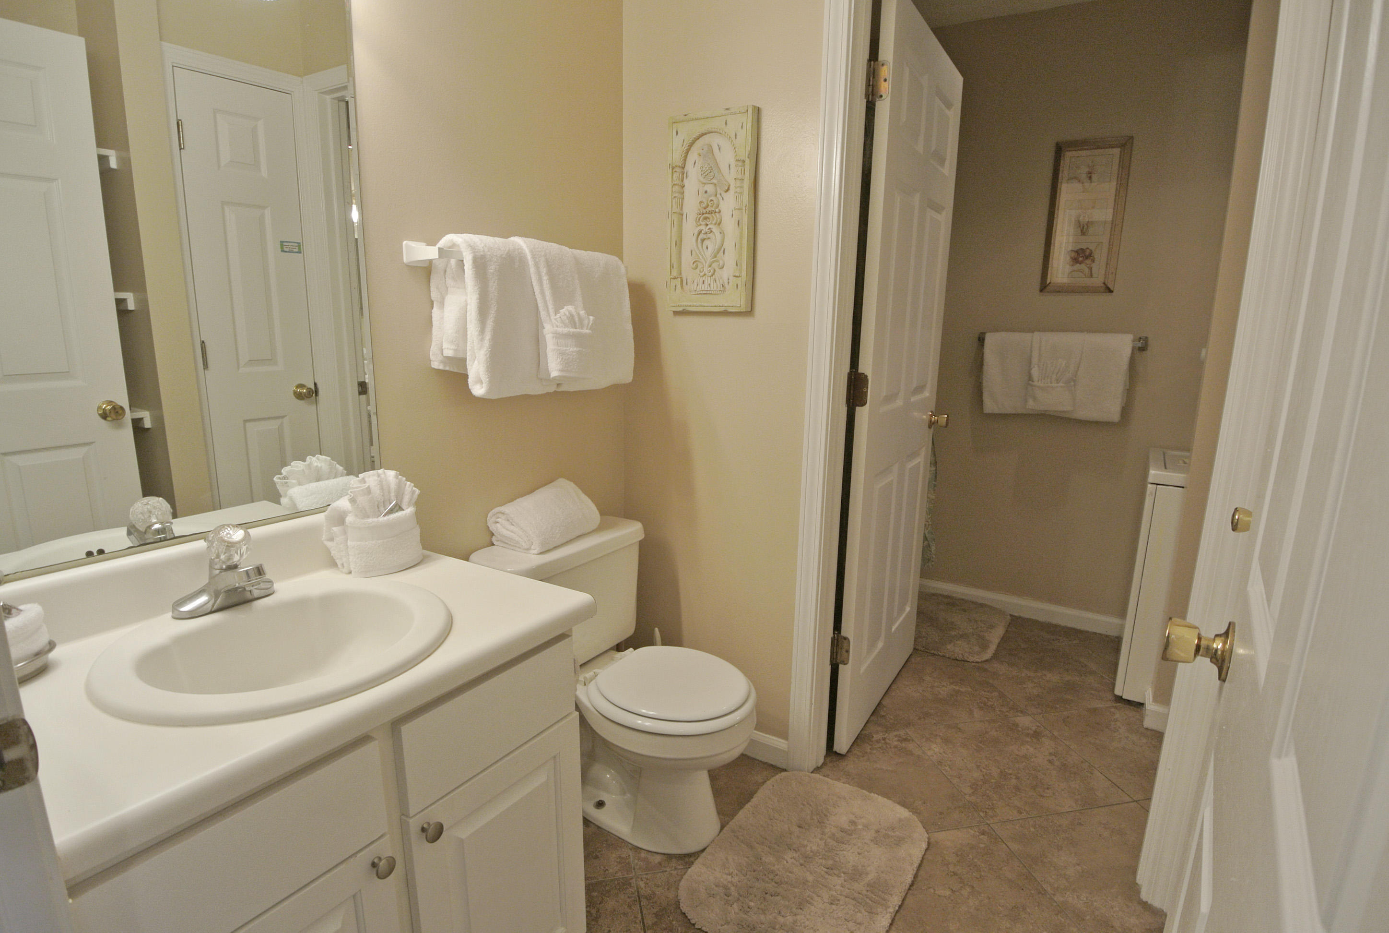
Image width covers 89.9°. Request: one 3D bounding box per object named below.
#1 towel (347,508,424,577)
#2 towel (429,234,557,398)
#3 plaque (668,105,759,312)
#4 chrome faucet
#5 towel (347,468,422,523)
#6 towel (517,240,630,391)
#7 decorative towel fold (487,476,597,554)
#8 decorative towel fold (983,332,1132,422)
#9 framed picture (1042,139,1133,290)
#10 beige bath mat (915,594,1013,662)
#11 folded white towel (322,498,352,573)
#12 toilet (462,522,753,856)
[{"bbox_3d":[-0.564,0.136,1.275,0.070,0.098,0.145,7,12,29],"label":"towel"},{"bbox_3d":[-0.428,-0.317,1.505,0.135,0.315,0.270,7,12,29],"label":"towel"},{"bbox_3d":[0.043,-0.663,1.833,0.246,0.494,0.033,9,15,34],"label":"plaque"},{"bbox_3d":[-0.747,0.174,1.133,0.140,0.135,0.155,9,15,34],"label":"chrome faucet"},{"bbox_3d":[-0.565,0.067,1.278,0.055,0.110,0.140,7,12,29],"label":"towel"},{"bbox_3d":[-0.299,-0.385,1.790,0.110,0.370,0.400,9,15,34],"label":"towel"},{"bbox_3d":[-0.370,0.127,1.802,0.150,0.115,0.285,7,13,24],"label":"decorative towel fold"},{"bbox_3d":[1.458,-0.374,2.825,0.505,0.330,0.120,7,12,29],"label":"decorative towel fold"},{"bbox_3d":[1.543,-0.979,2.746,0.260,0.578,0.025,7,12,29],"label":"framed picture"},{"bbox_3d":[1.083,0.677,2.975,0.440,0.030,0.590,7,12,29],"label":"beige bath mat"},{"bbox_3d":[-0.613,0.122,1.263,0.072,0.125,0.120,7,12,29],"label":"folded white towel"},{"bbox_3d":[-0.154,0.550,1.744,0.655,0.700,0.470,9,15,34],"label":"toilet"}]

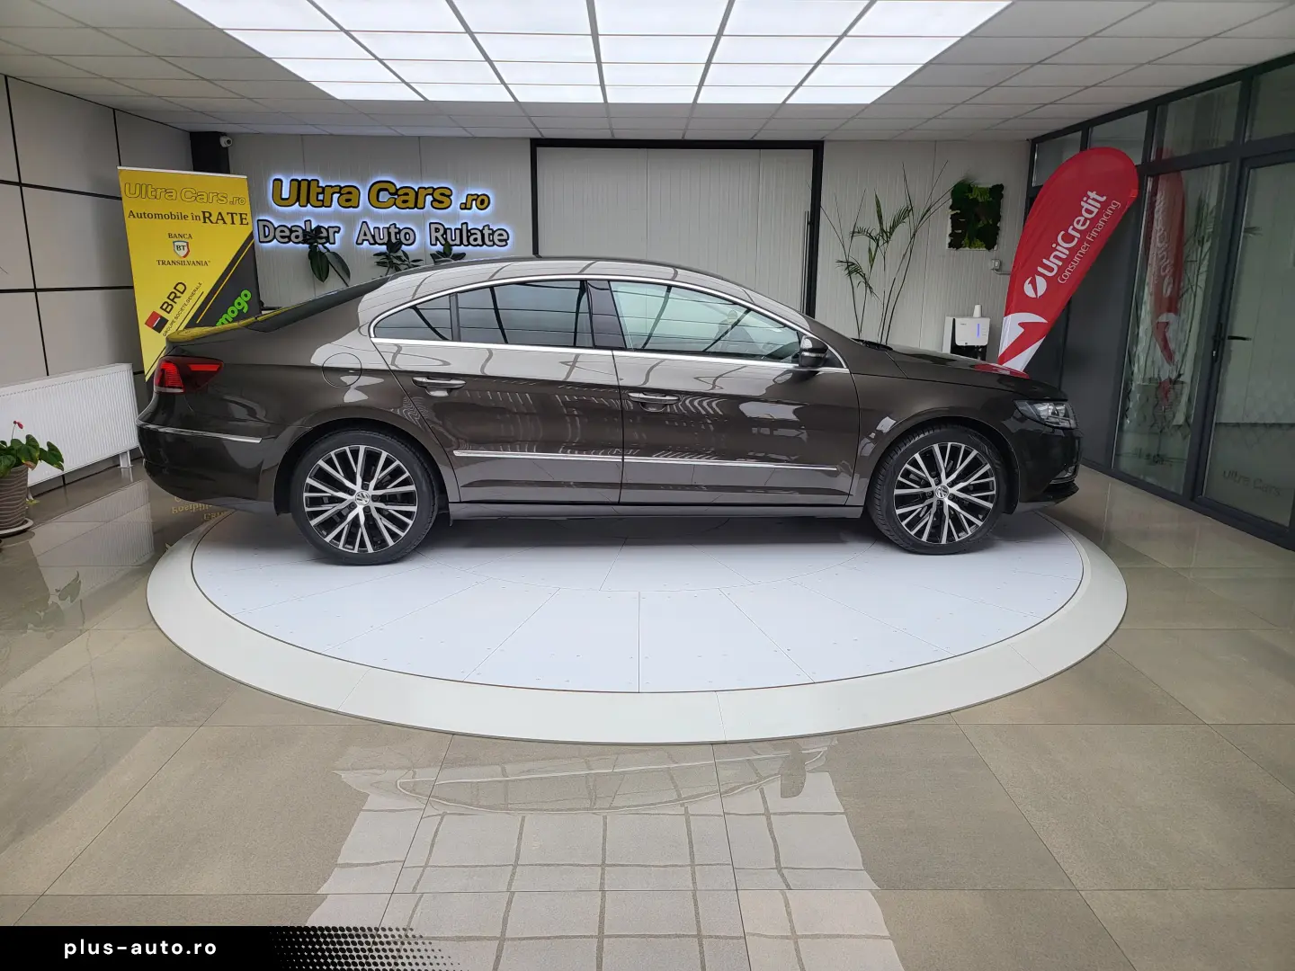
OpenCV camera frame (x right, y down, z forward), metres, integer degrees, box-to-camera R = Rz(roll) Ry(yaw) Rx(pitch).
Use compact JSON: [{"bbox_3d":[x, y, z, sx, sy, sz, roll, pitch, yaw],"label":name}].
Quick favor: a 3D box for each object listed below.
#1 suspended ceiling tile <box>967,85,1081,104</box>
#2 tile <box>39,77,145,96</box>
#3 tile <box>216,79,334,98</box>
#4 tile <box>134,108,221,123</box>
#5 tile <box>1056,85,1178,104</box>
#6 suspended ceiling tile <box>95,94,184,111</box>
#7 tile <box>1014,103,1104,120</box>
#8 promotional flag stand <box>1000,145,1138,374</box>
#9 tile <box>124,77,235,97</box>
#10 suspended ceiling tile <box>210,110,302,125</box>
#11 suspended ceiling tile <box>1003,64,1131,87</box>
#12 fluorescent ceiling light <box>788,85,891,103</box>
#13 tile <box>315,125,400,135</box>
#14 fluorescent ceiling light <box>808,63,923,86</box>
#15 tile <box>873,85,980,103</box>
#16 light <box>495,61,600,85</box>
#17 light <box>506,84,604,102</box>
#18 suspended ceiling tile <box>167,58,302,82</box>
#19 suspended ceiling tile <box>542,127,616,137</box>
[{"bbox_3d":[2.424,-2.522,5.792,0.595,0.022,0.595,0,13,-1],"label":"suspended ceiling tile"},{"bbox_3d":[-3.534,-2.544,5.716,0.519,0.030,0.597,0,14,-1],"label":"tile"},{"bbox_3d":[-2.387,-2.559,5.795,0.600,0.025,0.600,0,13,-1],"label":"tile"},{"bbox_3d":[-3.593,-2.832,6.900,0.600,0.020,0.600,0,13,-1],"label":"tile"},{"bbox_3d":[3.059,-2.548,5.861,0.600,0.025,0.600,0,13,-1],"label":"tile"},{"bbox_3d":[-3.597,-2.697,6.355,0.600,0.025,0.600,0,13,-1],"label":"suspended ceiling tile"},{"bbox_3d":[3.022,-2.665,6.396,0.600,0.020,0.600,0,13,-1],"label":"tile"},{"bbox_3d":[2.932,-1.249,6.477,0.920,2.220,0.300,11,17,39],"label":"promotional flag stand"},{"bbox_3d":[-2.973,-2.543,5.724,0.597,0.030,0.597,0,14,-1],"label":"tile"},{"bbox_3d":[-2.987,-2.813,6.879,0.595,0.022,0.595,0,13,-1],"label":"suspended ceiling tile"},{"bbox_3d":[2.430,-2.386,5.219,0.595,0.022,0.595,0,13,-1],"label":"suspended ceiling tile"},{"bbox_3d":[1.224,-2.535,5.777,0.595,0.040,0.595,0,13,-1],"label":"fluorescent ceiling light"},{"bbox_3d":[-2.389,-2.947,7.455,0.600,0.020,0.500,0,13,-1],"label":"tile"},{"bbox_3d":[1.230,-2.399,5.204,0.595,0.040,0.595,0,13,-1],"label":"fluorescent ceiling light"},{"bbox_3d":[1.823,-2.527,5.799,0.600,0.020,0.600,0,13,-1],"label":"tile"},{"bbox_3d":[-0.568,-2.402,5.183,0.600,0.050,0.600,0,13,-1],"label":"light"},{"bbox_3d":[-0.573,-2.567,5.834,0.600,0.040,0.600,0,13,-1],"label":"light"},{"bbox_3d":[-2.369,-2.403,5.166,0.595,0.022,0.595,0,13,-1],"label":"suspended ceiling tile"},{"bbox_3d":[-0.593,-2.940,7.478,0.595,0.022,0.595,0,13,-1],"label":"suspended ceiling tile"}]

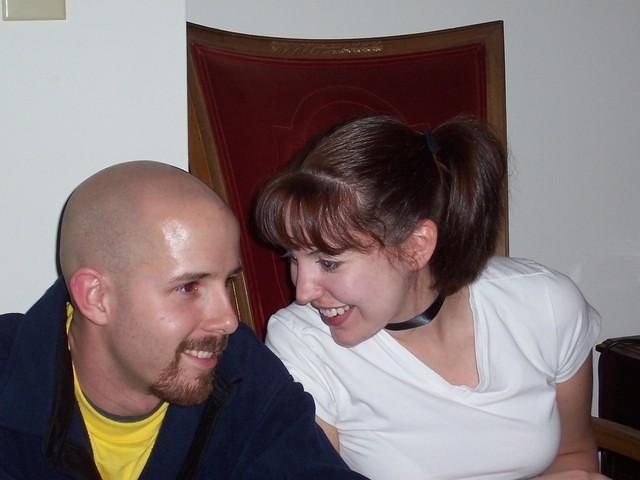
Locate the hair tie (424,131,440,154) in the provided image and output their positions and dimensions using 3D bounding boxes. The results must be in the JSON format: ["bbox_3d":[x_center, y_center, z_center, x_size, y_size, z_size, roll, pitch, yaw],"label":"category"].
[{"bbox_3d":[0.129,-0.111,1.500,0.013,0.033,0.033,-21,10,-30],"label":"hair tie"}]

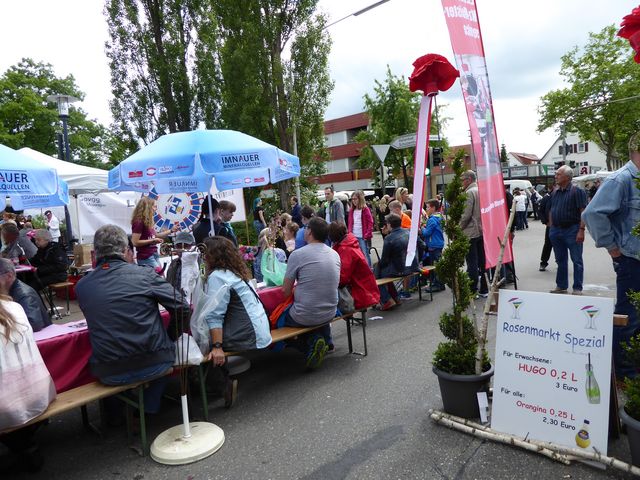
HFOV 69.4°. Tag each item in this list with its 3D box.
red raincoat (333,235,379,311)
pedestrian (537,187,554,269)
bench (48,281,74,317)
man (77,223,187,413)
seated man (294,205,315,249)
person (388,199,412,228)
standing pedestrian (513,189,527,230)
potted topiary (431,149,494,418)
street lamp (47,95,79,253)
[{"bbox_3d":[0.332,0.284,4.450,0.500,0.720,0.500,-7,6,-43],"label":"red raincoat"},{"bbox_3d":[4.458,-0.260,8.900,0.500,1.700,0.360,-4,4,21],"label":"pedestrian"},{"bbox_3d":[-4.989,1.113,7.130,0.250,0.480,2.200,-2,5,44],"label":"bench"},{"bbox_3d":[-1.259,0.613,2.949,0.620,1.360,0.800,-6,5,-30],"label":"man"},{"bbox_3d":[-0.050,0.368,5.550,0.520,1.380,0.720,-7,4,-30],"label":"seated man"},{"bbox_3d":[1.300,0.146,7.600,0.680,1.360,0.500,-4,4,18],"label":"person"},{"bbox_3d":[7.802,-1.201,18.038,0.480,1.650,0.340,-2,5,20],"label":"standing pedestrian"},{"bbox_3d":[1.032,0.280,3.300,0.450,1.820,0.450,-5,3,0],"label":"potted topiary"},{"bbox_3d":[-7.018,-1.596,13.085,0.950,4.900,0.950,-3,4,0],"label":"street lamp"}]

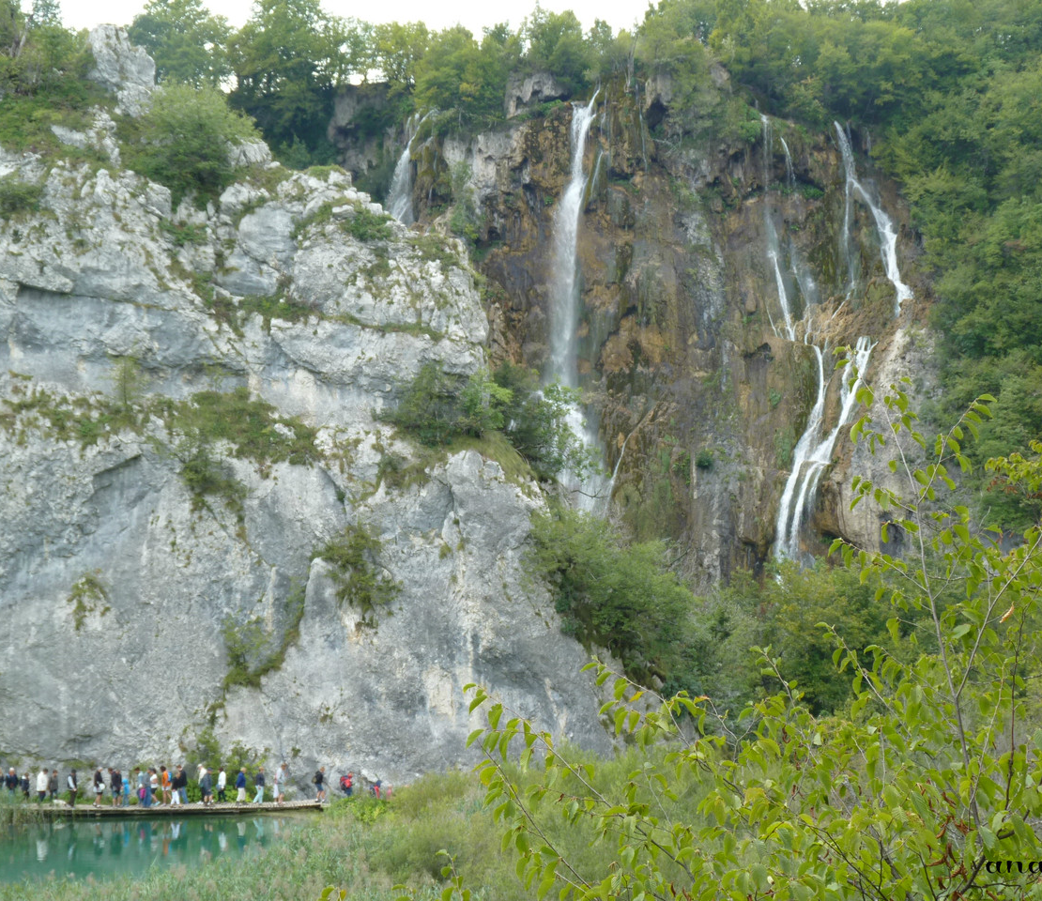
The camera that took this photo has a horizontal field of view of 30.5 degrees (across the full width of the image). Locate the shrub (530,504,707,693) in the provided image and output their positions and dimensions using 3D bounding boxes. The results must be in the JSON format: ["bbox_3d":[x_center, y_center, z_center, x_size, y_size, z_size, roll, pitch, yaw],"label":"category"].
[{"bbox_3d":[4.550,7.157,93.000,8.414,8.689,6.500,0,-5,0],"label":"shrub"}]

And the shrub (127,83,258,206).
[{"bbox_3d":[-17.185,-16.005,100.000,6.786,6.392,5.800,0,-5,0],"label":"shrub"}]

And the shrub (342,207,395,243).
[{"bbox_3d":[-7.638,-11.234,95.000,2.616,1.775,2.000,0,-5,0],"label":"shrub"}]

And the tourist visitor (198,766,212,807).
[{"bbox_3d":[-13.363,14.259,81.000,0.550,1.653,0.530,1,-5,-8],"label":"tourist visitor"}]

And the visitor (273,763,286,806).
[{"bbox_3d":[-10.176,14.169,81.000,0.550,1.812,0.530,0,-5,-6],"label":"visitor"}]

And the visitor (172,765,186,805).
[{"bbox_3d":[-14.529,14.249,81.400,0.530,1.681,0.520,0,-5,-6],"label":"visitor"}]

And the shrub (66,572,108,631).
[{"bbox_3d":[-19.331,6.708,85.000,1.923,2.675,1.100,0,-5,0],"label":"shrub"}]

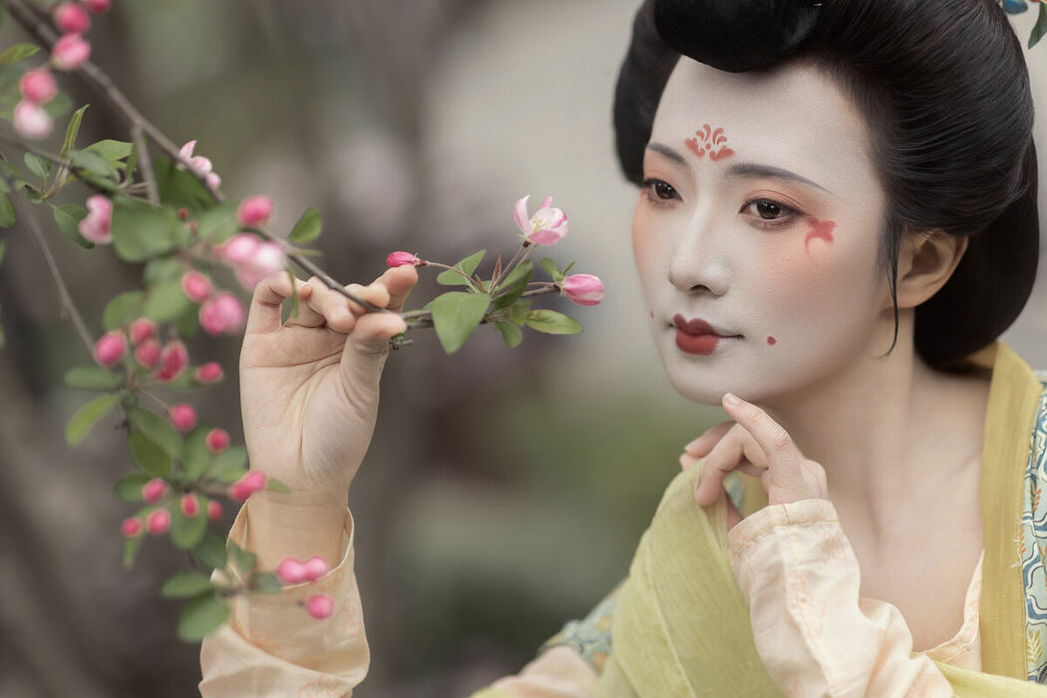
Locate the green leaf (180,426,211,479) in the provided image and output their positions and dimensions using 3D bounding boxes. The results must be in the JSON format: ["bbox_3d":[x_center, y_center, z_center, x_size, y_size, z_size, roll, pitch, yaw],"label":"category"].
[{"bbox_3d":[-0.162,0.051,1.220,0.014,0.026,0.007,6,6,1],"label":"green leaf"}]

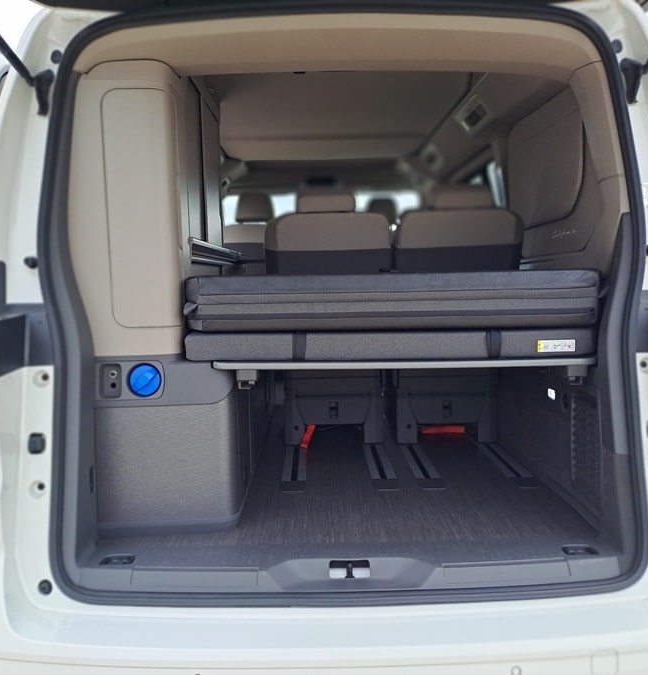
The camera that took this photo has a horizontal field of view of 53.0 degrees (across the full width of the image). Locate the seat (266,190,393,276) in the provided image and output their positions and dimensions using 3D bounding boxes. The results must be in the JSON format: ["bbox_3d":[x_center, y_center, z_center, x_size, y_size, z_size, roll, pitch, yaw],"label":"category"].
[{"bbox_3d":[0.011,-0.107,2.855,0.500,1.030,0.700,-1,6,-2],"label":"seat"}]

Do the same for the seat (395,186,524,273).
[{"bbox_3d":[0.518,-0.116,2.869,0.500,1.030,0.700,-1,6,-2],"label":"seat"}]

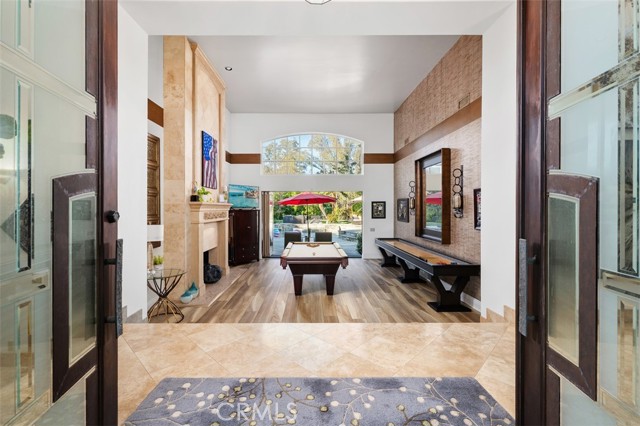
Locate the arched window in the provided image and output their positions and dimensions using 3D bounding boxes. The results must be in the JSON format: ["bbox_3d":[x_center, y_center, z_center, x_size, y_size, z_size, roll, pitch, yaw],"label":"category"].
[{"bbox_3d":[-0.250,-2.037,9.851,3.570,1.480,0.130,0,1,-2],"label":"arched window"}]

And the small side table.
[{"bbox_3d":[-2.437,1.328,4.387,0.700,0.730,0.700,0,1,-2],"label":"small side table"}]

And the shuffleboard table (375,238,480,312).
[{"bbox_3d":[2.195,1.260,6.926,0.770,0.800,4.250,0,1,-2],"label":"shuffleboard table"}]

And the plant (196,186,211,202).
[{"bbox_3d":[-2.425,-0.374,5.876,0.260,0.310,0.280,0,1,-2],"label":"plant"}]

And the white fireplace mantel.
[{"bbox_3d":[-2.447,0.725,6.560,0.290,1.840,2.150,0,1,-2],"label":"white fireplace mantel"}]

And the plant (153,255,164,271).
[{"bbox_3d":[-2.667,0.836,4.654,0.175,0.240,0.170,0,1,-2],"label":"plant"}]

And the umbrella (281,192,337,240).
[{"bbox_3d":[-0.519,0.354,11.995,2.470,2.480,2.470,0,1,-2],"label":"umbrella"}]

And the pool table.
[{"bbox_3d":[-0.138,1.259,6.636,1.290,0.810,2.350,0,1,-2],"label":"pool table"}]

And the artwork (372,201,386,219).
[{"bbox_3d":[2.054,-0.094,9.895,0.490,0.600,0.040,0,1,-2],"label":"artwork"}]

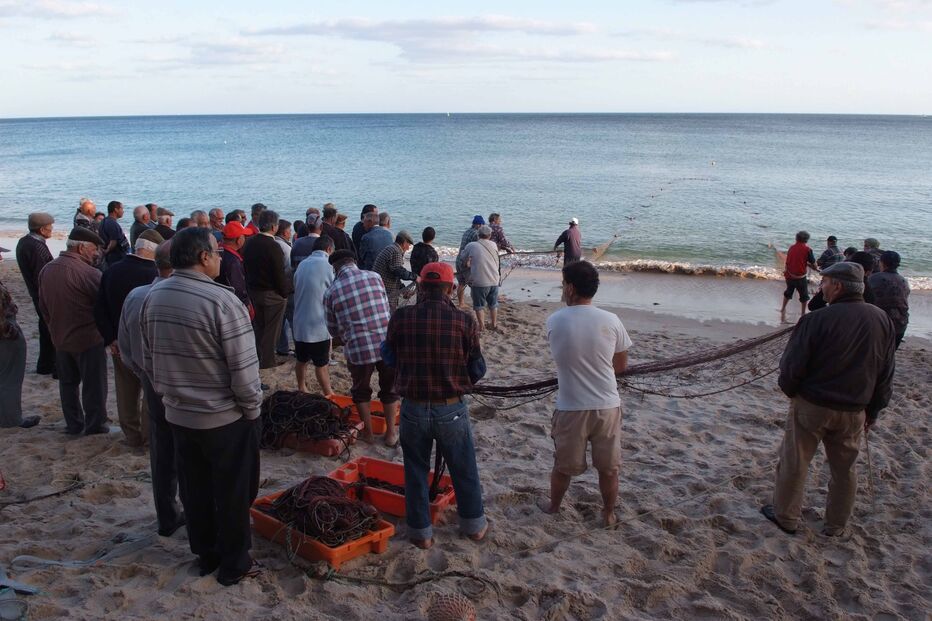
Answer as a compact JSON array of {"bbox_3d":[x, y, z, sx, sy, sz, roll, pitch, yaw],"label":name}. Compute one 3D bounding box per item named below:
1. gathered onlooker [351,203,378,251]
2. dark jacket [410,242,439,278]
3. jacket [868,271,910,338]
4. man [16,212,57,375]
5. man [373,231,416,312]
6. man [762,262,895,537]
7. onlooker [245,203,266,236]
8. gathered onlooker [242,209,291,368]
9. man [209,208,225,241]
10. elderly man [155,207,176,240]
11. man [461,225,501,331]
[{"bbox_3d":[-1.325,-0.537,9.049,0.520,1.770,0.360,6,17,20],"label":"gathered onlooker"},{"bbox_3d":[-0.611,-0.694,9.902,0.460,0.660,0.280,2,16,8],"label":"dark jacket"},{"bbox_3d":[5.006,-0.150,8.073,0.570,0.700,0.380,1,16,3],"label":"jacket"},{"bbox_3d":[-4.396,-0.148,6.888,0.380,1.690,0.500,-12,20,-36],"label":"man"},{"bbox_3d":[-0.880,-0.174,8.279,0.550,1.620,0.540,-5,17,-17],"label":"man"},{"bbox_3d":[2.233,0.547,4.139,0.640,1.720,0.470,-2,16,-8],"label":"man"},{"bbox_3d":[-2.712,-0.551,8.897,0.520,1.720,0.380,15,22,43],"label":"onlooker"},{"bbox_3d":[-2.131,-0.217,7.224,0.550,1.730,0.400,6,17,21],"label":"gathered onlooker"},{"bbox_3d":[-3.228,-0.467,8.637,0.350,1.680,0.500,-6,18,-21],"label":"man"},{"bbox_3d":[-4.159,-0.571,9.312,0.520,1.690,0.340,12,20,36],"label":"elderly man"},{"bbox_3d":[0.209,-0.507,10.434,0.550,1.660,0.420,2,16,6],"label":"man"}]

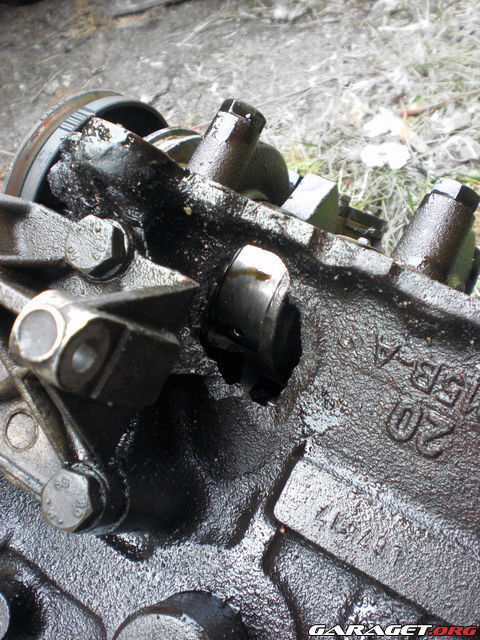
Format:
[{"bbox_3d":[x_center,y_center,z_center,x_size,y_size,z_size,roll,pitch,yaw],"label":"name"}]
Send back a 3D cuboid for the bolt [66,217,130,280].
[{"bbox_3d":[-0.048,-0.024,0.236,0.019,0.009,0.020,-2,80,21],"label":"bolt"}]

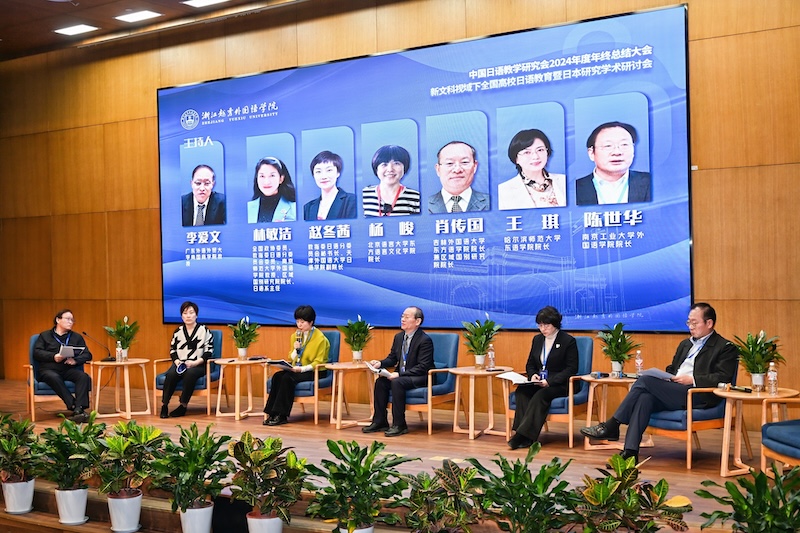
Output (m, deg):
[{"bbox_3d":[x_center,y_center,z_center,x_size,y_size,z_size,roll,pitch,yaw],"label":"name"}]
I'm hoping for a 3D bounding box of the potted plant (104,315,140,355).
[{"bbox_3d":[-3.089,0.800,11.129,0.401,0.497,0.381,-1,0,0],"label":"potted plant"}]

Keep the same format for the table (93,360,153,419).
[{"bbox_3d":[-3.036,1.336,10.961,0.620,0.585,0.620,-1,0,0],"label":"table"}]

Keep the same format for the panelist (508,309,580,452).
[{"bbox_3d":[1.262,0.950,8.727,0.540,1.200,0.800,-1,0,36],"label":"panelist"}]

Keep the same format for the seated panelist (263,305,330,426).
[{"bbox_3d":[-1.072,0.995,10.294,0.500,1.180,0.780,-1,0,36],"label":"seated panelist"}]

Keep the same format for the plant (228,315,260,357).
[{"bbox_3d":[-1.687,0.776,10.847,0.333,0.467,0.322,-1,0,0],"label":"plant"}]

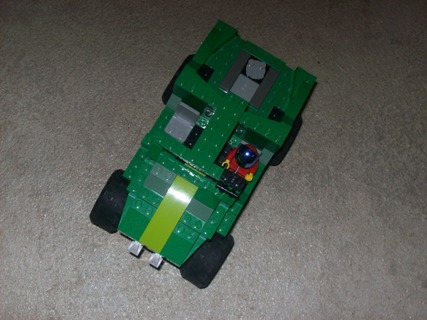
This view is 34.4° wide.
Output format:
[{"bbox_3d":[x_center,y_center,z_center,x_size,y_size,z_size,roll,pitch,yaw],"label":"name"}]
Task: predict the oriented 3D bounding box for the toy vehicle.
[{"bbox_3d":[-0.005,-0.006,0.476,0.096,0.085,0.169,31,78,0],"label":"toy vehicle"}]

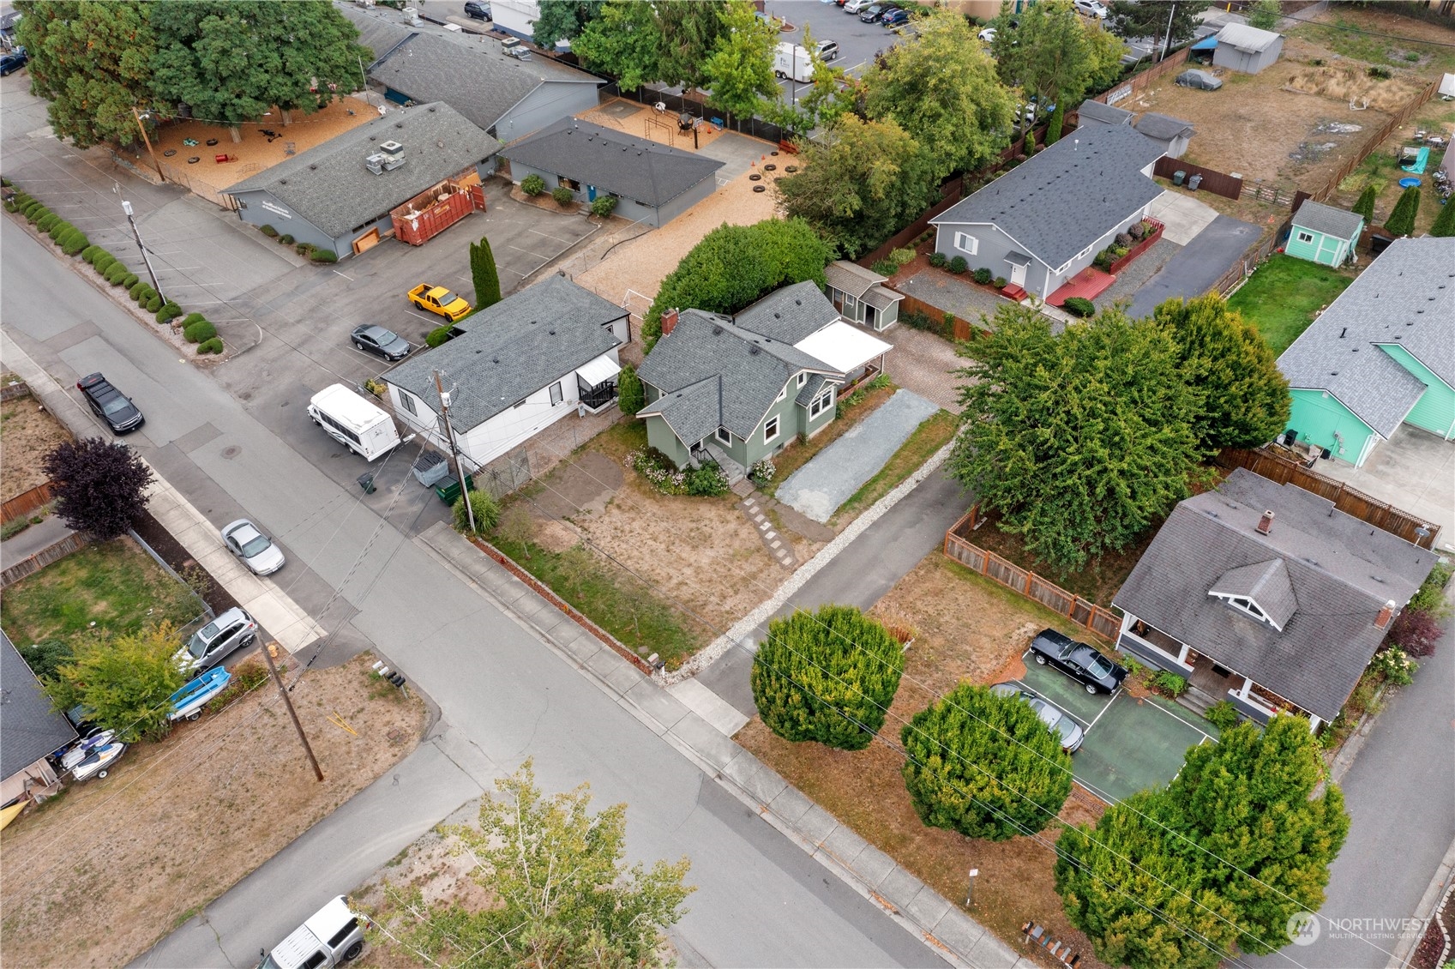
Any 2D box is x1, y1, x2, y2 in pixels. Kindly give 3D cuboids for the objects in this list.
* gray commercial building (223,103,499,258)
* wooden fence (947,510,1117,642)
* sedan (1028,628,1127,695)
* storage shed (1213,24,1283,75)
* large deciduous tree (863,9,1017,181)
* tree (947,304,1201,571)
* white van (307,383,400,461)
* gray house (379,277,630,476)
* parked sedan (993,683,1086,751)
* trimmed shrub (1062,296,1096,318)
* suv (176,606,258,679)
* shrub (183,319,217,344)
[{"bbox_3d":[-31.125,-26.992,97.283,14.200,4.800,19.200,23,46,26],"label":"gray commercial building"},{"bbox_3d":[16.604,4.570,59.472,10.200,1.750,2.800,28,49,32],"label":"wooden fence"},{"bbox_3d":[17.503,8.794,56.150,4.600,1.320,1.780,30,50,32],"label":"sedan"},{"bbox_3d":[54.650,-45.837,118.379,5.200,3.650,5.100,31,50,34],"label":"storage shed"},{"bbox_3d":[17.807,-32.920,95.888,12.600,13.800,12.600,-1,40,1],"label":"large deciduous tree"},{"bbox_3d":[18.330,-2.434,60.555,12.300,12.500,12.300,-1,40,1],"label":"tree"},{"bbox_3d":[-24.211,-4.239,72.821,7.000,2.800,2.450,32,51,33],"label":"white van"},{"bbox_3d":[-13.832,-8.205,74.964,10.300,4.200,16.100,30,50,32],"label":"gray house"},{"bbox_3d":[13.879,10.693,51.819,4.680,1.440,1.800,30,50,31],"label":"parked sedan"},{"bbox_3d":[25.318,-12.766,81.509,2.200,1.100,2.200,30,50,33],"label":"trimmed shrub"},{"bbox_3d":[-26.544,8.168,57.815,1.800,1.660,4.520,29,49,32],"label":"suv"},{"bbox_3d":[-38.100,-10.984,81.772,1.900,1.400,2.500,31,50,34],"label":"shrub"}]

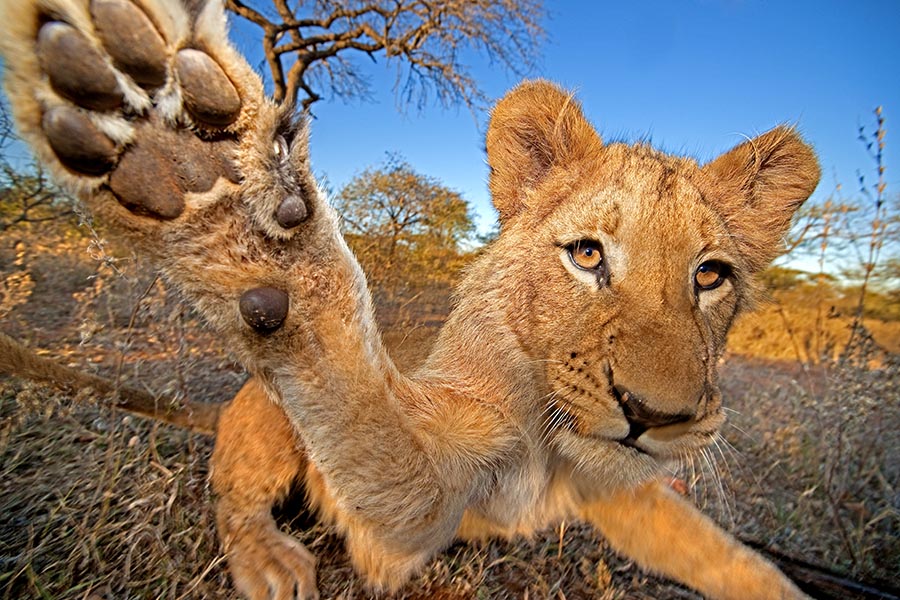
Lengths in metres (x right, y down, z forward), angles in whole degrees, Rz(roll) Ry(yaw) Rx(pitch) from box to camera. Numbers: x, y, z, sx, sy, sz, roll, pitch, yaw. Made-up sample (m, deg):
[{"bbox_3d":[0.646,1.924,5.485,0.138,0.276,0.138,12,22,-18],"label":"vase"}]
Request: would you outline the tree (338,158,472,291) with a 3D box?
[{"bbox_3d":[-1.276,-2.132,11.000,3.569,3.473,3.376,4,5,0],"label":"tree"}]

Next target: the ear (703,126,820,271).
[{"bbox_3d":[0.298,-0.093,0.385,0.082,0.104,0.050,32,-3,-16],"label":"ear"}]

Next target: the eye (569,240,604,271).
[{"bbox_3d":[0.109,-0.036,0.322,0.026,0.020,0.018,10,6,16],"label":"eye"}]

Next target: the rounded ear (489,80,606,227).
[{"bbox_3d":[0.090,-0.135,0.385,0.096,0.115,0.053,-3,-2,15],"label":"rounded ear"}]

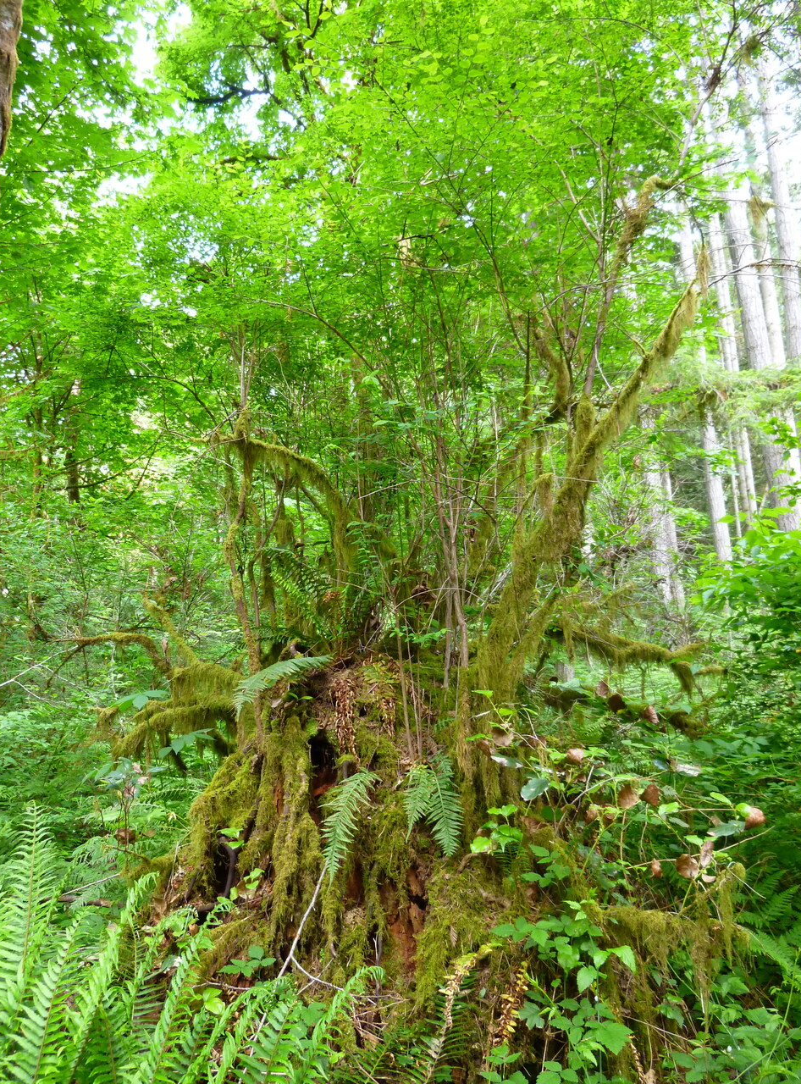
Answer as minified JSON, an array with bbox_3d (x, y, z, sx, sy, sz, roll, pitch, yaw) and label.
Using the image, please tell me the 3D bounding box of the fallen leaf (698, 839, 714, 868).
[{"bbox_3d":[1.154,1.173,2.950,0.055,0.100,0.045,-5,-12,11],"label":"fallen leaf"}]

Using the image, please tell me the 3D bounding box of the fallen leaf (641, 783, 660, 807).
[{"bbox_3d":[0.975,0.985,3.050,0.072,0.085,0.045,-6,-13,17],"label":"fallen leaf"}]

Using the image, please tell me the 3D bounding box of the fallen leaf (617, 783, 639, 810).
[{"bbox_3d":[0.889,0.992,3.050,0.080,0.095,0.045,-2,-12,0],"label":"fallen leaf"}]

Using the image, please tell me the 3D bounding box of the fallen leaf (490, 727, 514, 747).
[{"bbox_3d":[0.411,0.785,3.150,0.085,0.075,0.045,-2,-12,0],"label":"fallen leaf"}]

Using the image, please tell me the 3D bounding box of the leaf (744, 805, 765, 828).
[{"bbox_3d":[1.335,1.036,2.950,0.075,0.085,0.045,-5,-12,11],"label":"leaf"}]

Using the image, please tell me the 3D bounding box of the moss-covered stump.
[{"bbox_3d":[-0.331,1.239,3.750,1.600,1.400,1.350,-2,-12,0],"label":"moss-covered stump"}]

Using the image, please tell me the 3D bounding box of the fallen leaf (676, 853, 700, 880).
[{"bbox_3d":[1.080,1.224,2.950,0.085,0.090,0.045,-2,-12,0],"label":"fallen leaf"}]

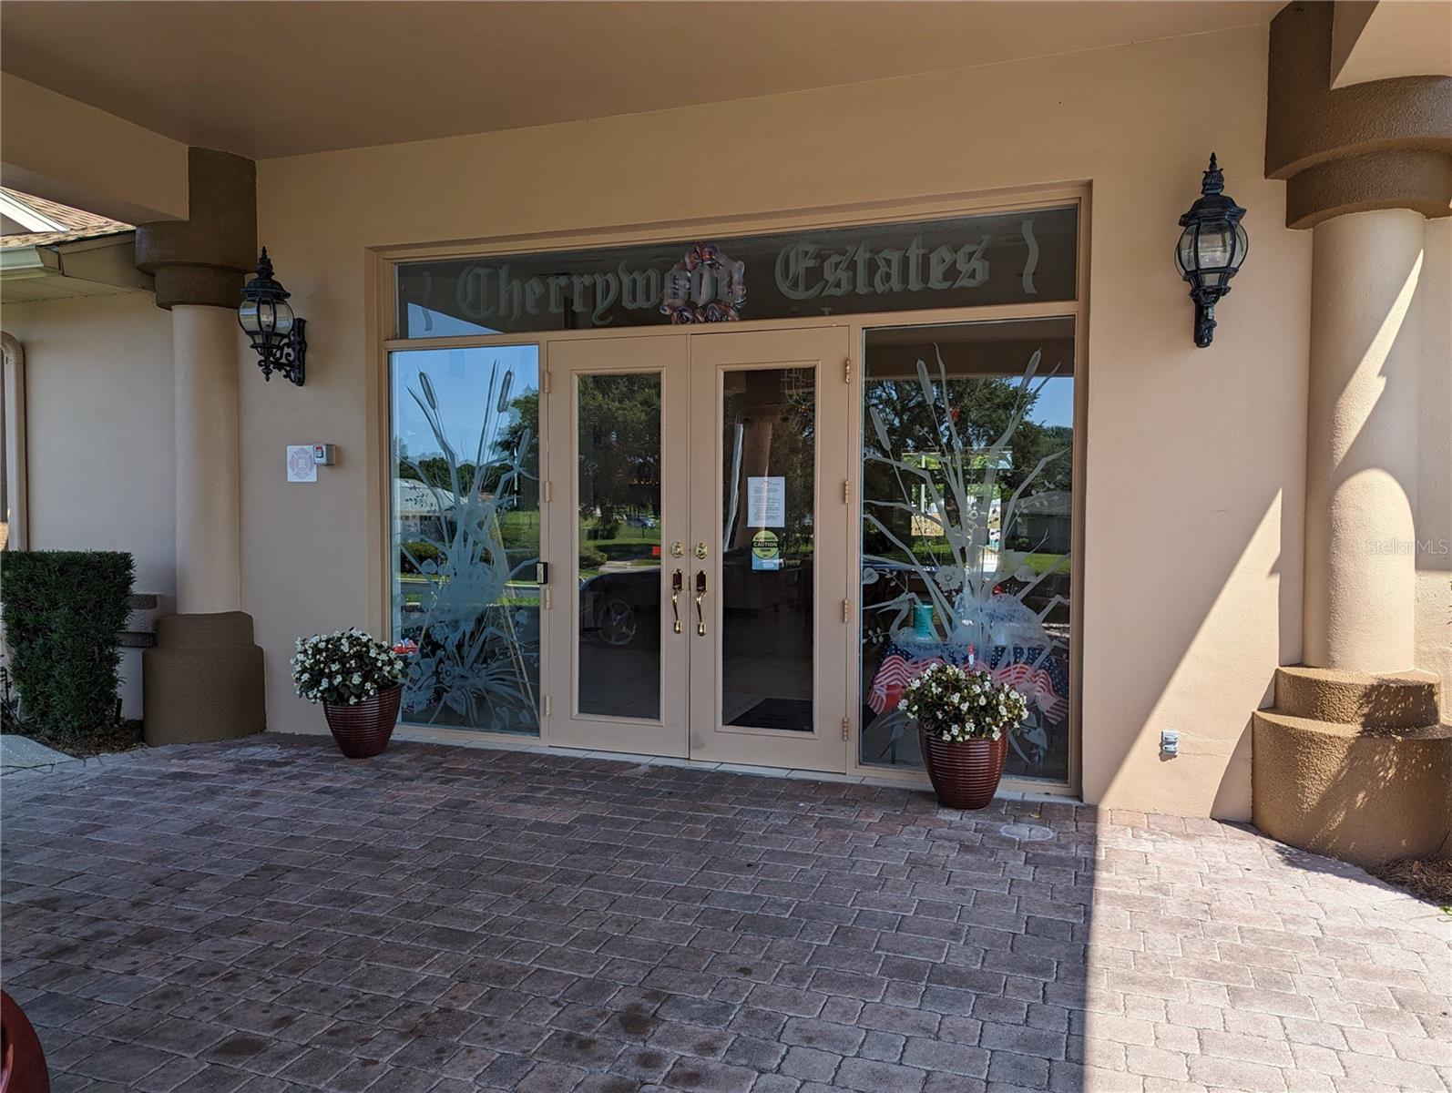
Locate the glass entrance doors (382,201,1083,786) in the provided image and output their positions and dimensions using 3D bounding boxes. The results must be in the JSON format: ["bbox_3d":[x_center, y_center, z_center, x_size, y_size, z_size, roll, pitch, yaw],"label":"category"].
[{"bbox_3d":[-0.200,-0.285,5.793,4.190,3.019,0.120,1,2,19],"label":"glass entrance doors"}]

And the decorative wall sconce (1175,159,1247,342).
[{"bbox_3d":[2.173,-1.333,4.531,0.300,0.815,0.444,1,2,19],"label":"decorative wall sconce"}]

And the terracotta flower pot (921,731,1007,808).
[{"bbox_3d":[1.203,1.098,5.082,0.435,0.384,0.436,1,2,19],"label":"terracotta flower pot"}]

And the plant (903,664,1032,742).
[{"bbox_3d":[1.184,0.785,5.026,0.625,0.385,0.580,1,2,19],"label":"plant"}]

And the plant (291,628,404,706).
[{"bbox_3d":[-2.270,0.724,6.033,0.635,0.430,0.600,1,2,19],"label":"plant"}]

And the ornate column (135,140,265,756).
[{"bbox_3d":[-3.496,-0.639,6.466,0.860,3.710,0.490,1,2,19],"label":"ornate column"}]

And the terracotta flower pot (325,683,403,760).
[{"bbox_3d":[-2.163,1.052,6.027,0.438,0.374,0.440,0,2,0],"label":"terracotta flower pot"}]

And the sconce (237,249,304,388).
[{"bbox_3d":[-2.775,-1.416,6.201,0.300,0.810,0.444,1,2,19],"label":"sconce"}]

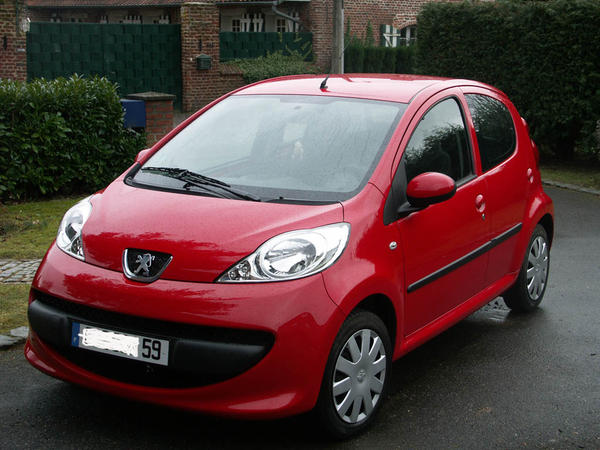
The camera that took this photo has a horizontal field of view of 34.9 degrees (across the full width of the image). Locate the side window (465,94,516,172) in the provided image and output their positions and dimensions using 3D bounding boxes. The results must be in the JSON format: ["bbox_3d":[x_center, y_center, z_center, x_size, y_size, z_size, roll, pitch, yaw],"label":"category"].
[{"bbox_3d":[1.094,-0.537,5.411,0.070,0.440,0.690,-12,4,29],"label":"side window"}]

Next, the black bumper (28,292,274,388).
[{"bbox_3d":[-0.674,0.493,3.967,1.310,0.290,0.220,6,12,31],"label":"black bumper"}]

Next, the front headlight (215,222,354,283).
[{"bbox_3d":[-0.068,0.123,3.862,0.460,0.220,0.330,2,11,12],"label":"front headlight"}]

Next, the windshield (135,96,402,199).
[{"bbox_3d":[-0.165,-0.403,4.636,1.280,0.120,0.950,6,40,31],"label":"windshield"}]

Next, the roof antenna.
[{"bbox_3d":[0.136,-0.757,5.065,0.030,0.085,0.090,6,12,31],"label":"roof antenna"}]

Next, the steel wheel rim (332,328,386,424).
[{"bbox_3d":[0.225,0.640,4.050,0.100,0.400,0.400,8,13,38],"label":"steel wheel rim"}]

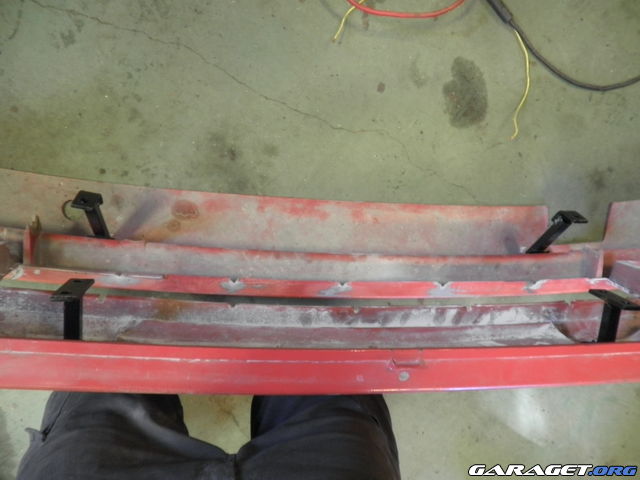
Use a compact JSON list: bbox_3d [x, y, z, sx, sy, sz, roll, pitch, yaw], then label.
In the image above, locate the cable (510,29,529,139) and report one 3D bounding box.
[{"bbox_3d":[0.509,-0.400,1.220,0.045,0.010,0.370,14,59,1],"label":"cable"}]

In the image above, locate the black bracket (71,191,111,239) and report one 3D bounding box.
[{"bbox_3d":[-0.438,-0.049,0.920,0.052,0.094,0.040,12,51,-5],"label":"black bracket"}]

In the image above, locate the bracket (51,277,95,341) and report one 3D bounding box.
[{"bbox_3d":[-0.412,0.116,0.800,0.053,0.088,0.055,11,29,-6],"label":"bracket"}]

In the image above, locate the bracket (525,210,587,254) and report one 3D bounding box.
[{"bbox_3d":[0.452,-0.015,0.920,0.055,0.096,0.040,-11,60,-21],"label":"bracket"}]

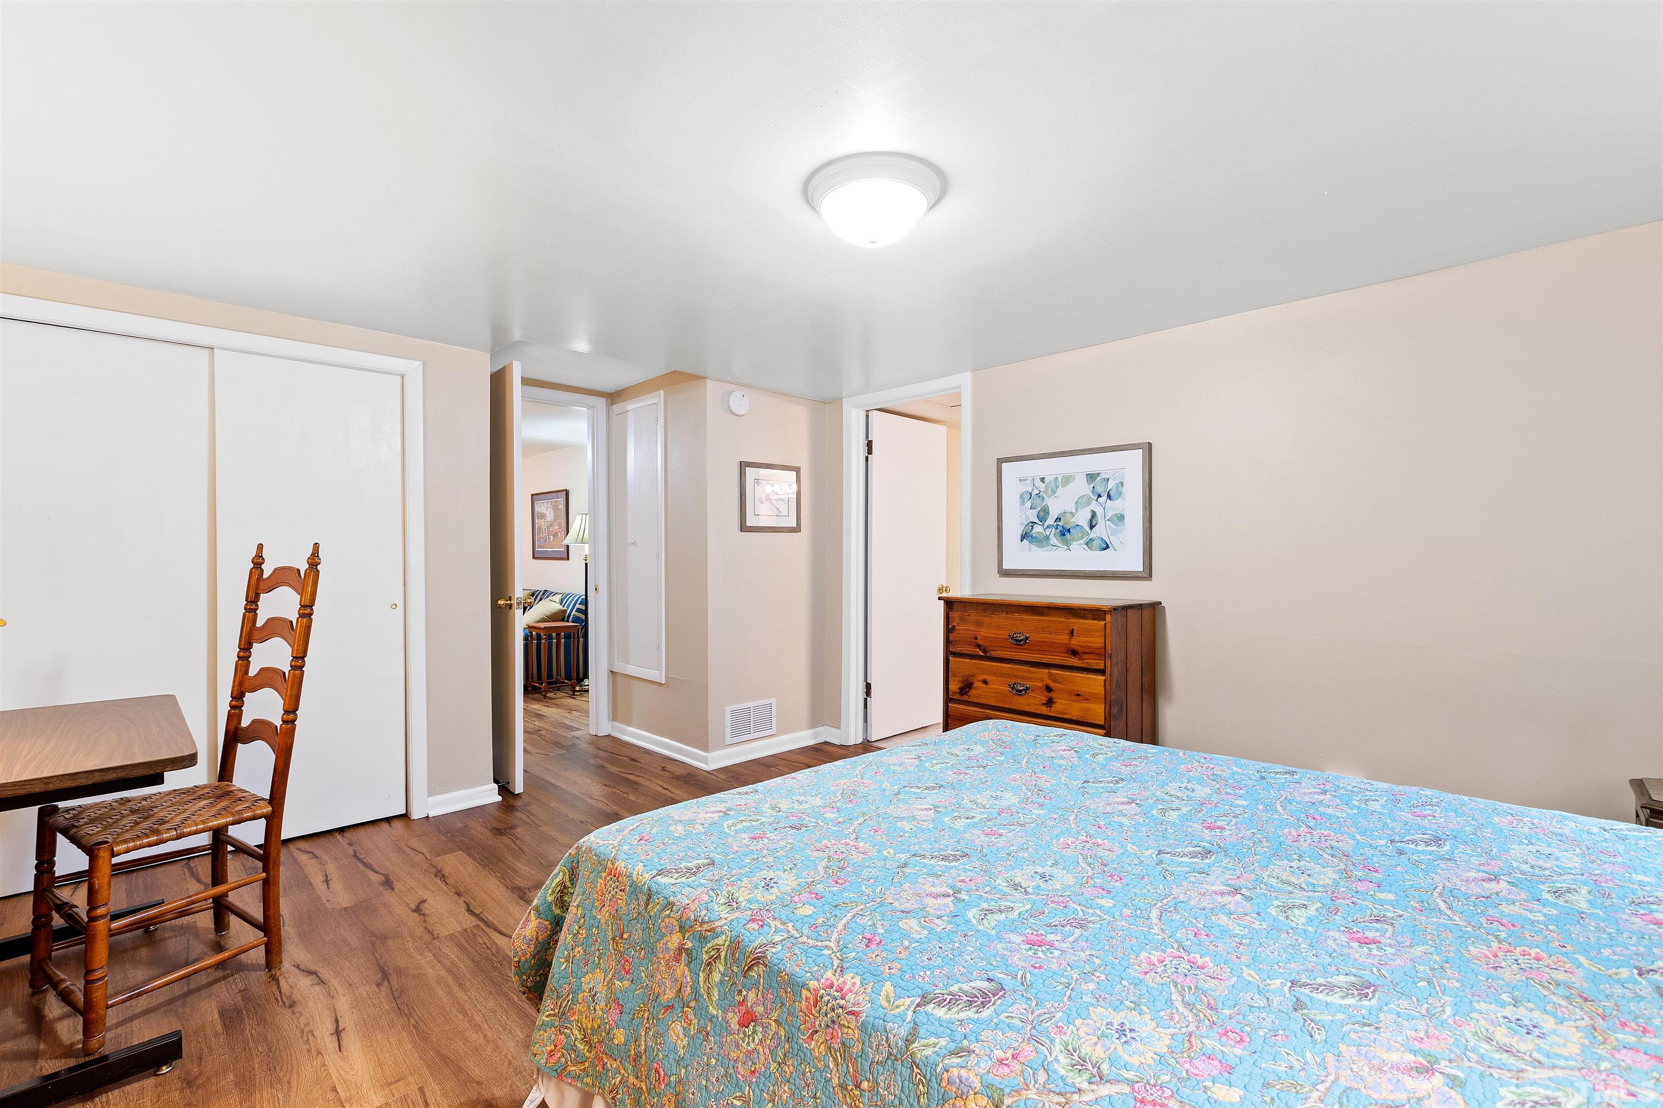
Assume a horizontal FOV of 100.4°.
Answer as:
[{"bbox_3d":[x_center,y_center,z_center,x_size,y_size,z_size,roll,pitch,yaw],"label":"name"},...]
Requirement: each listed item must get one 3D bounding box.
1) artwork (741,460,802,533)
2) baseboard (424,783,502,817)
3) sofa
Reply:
[{"bbox_3d":[-0.348,-0.323,4.041,0.452,0.402,0.022,-1,1,-44],"label":"artwork"},{"bbox_3d":[-1.673,1.129,3.179,0.300,0.090,0.022,-1,1,-44],"label":"baseboard"},{"bbox_3d":[-3.189,0.743,6.911,0.900,0.800,1.950,-1,1,-44],"label":"sofa"}]

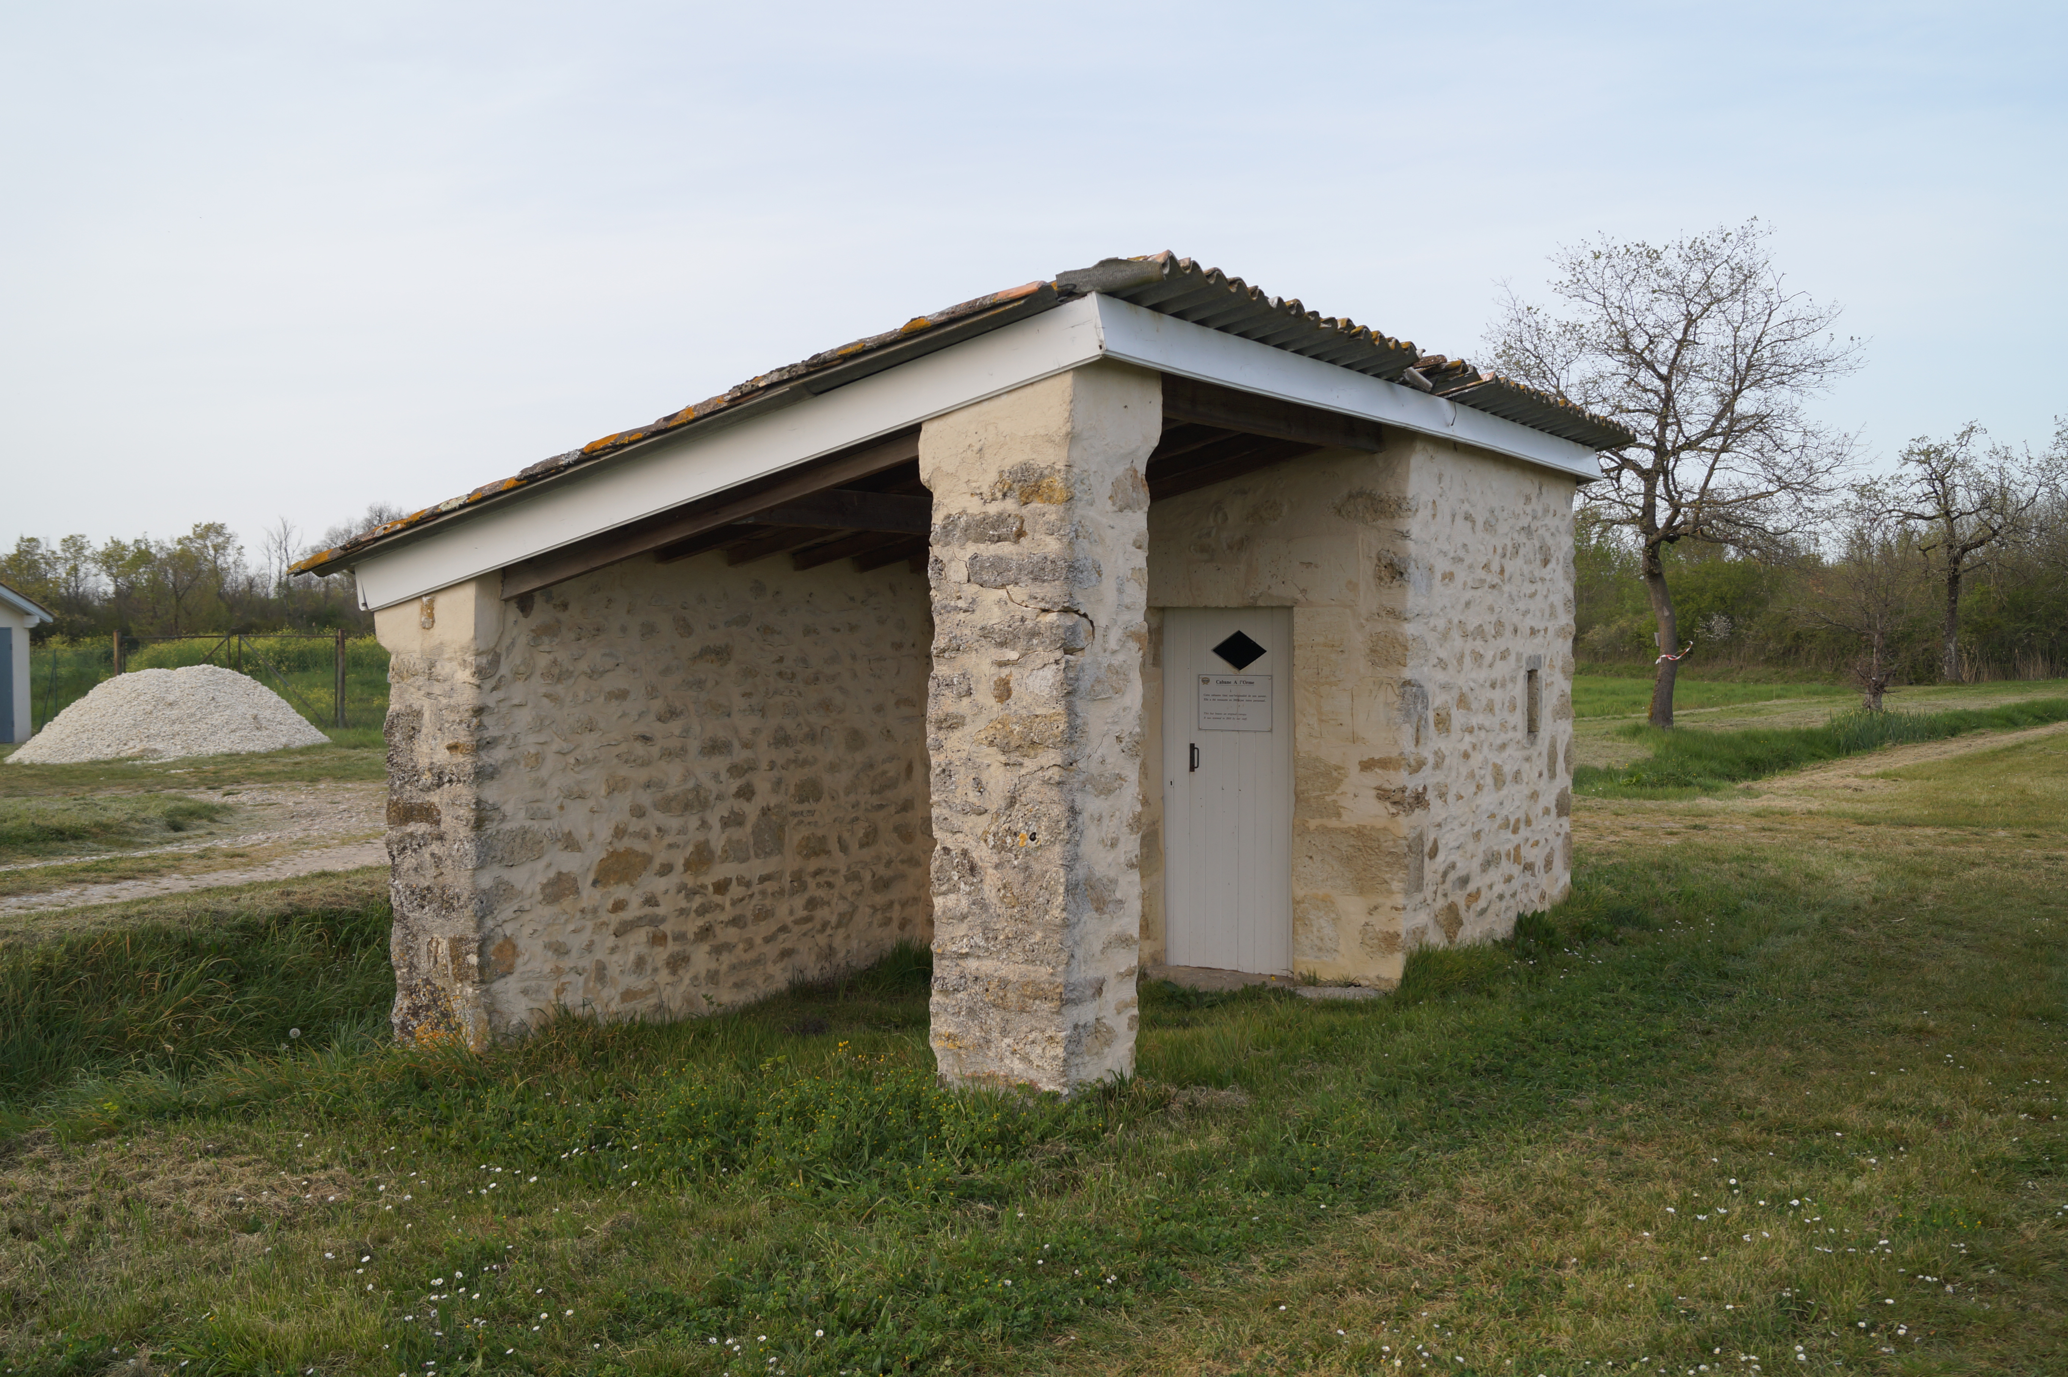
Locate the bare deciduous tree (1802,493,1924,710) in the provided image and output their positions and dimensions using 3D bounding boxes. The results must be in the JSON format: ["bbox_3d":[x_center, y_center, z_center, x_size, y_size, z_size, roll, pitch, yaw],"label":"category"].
[{"bbox_3d":[16.626,-1.740,37.914,2.431,4.359,2.309,1,2,24],"label":"bare deciduous tree"}]

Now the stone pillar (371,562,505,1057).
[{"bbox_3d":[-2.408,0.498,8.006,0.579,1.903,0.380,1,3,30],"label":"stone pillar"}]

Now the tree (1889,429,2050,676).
[{"bbox_3d":[26.150,-3.776,52.858,4.701,7.150,4.466,1,3,26],"label":"tree"}]

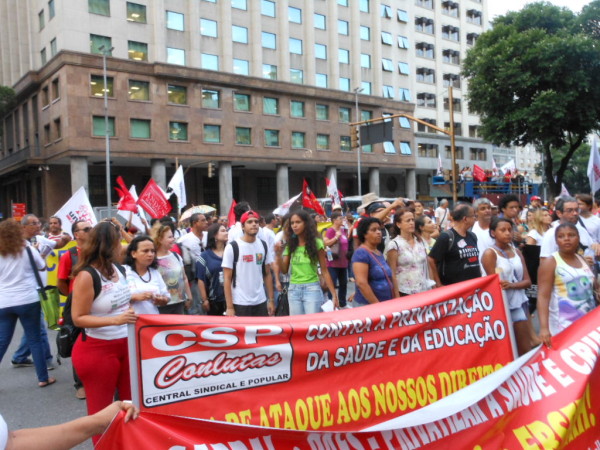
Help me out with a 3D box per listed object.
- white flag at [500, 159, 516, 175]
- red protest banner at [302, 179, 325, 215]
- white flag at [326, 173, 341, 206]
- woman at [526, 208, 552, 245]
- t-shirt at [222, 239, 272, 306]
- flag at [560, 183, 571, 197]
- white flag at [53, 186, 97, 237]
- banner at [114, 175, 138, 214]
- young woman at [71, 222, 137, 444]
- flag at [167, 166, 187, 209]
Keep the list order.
[{"bbox_3d":[13.073,-3.678,35.865,1.000,0.950,0.300,0,3,0],"label":"white flag"},{"bbox_3d":[0.283,-0.597,11.985,0.500,0.760,0.220,0,3,0],"label":"red protest banner"},{"bbox_3d":[1.083,-1.148,18.500,0.480,1.100,0.350,-2,1,-18],"label":"white flag"},{"bbox_3d":[3.139,0.592,7.414,0.340,1.610,0.460,-1,2,30],"label":"woman"},{"bbox_3d":[-0.514,0.465,5.600,0.490,0.670,0.270,-2,1,-5],"label":"t-shirt"},{"bbox_3d":[6.511,-0.747,14.000,0.420,0.600,0.140,-1,1,11],"label":"flag"},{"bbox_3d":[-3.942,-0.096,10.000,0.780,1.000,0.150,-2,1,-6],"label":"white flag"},{"bbox_3d":[-3.483,-0.612,11.484,0.500,0.720,0.300,0,3,0],"label":"banner"},{"bbox_3d":[-1.184,0.785,3.517,0.420,1.614,0.470,-1,1,31],"label":"young woman"},{"bbox_3d":[-3.131,-0.951,14.500,0.520,1.150,0.400,-2,1,-18],"label":"flag"}]

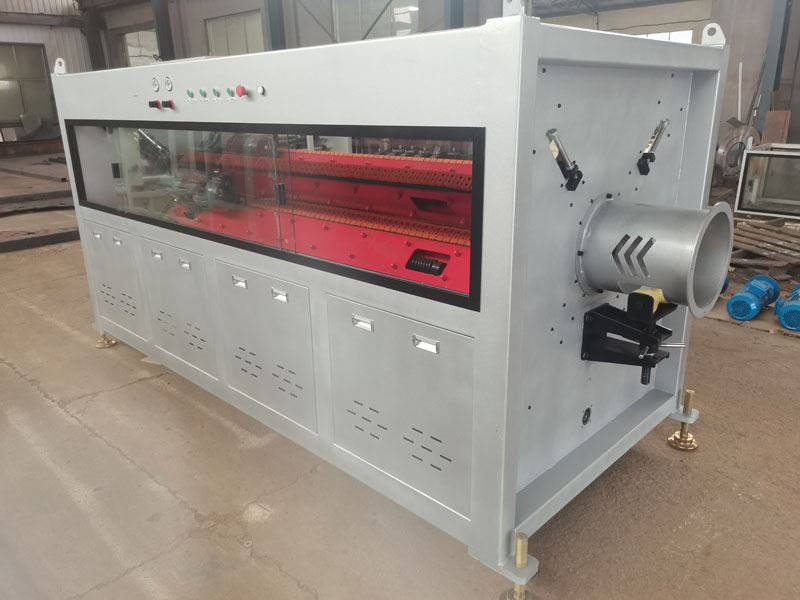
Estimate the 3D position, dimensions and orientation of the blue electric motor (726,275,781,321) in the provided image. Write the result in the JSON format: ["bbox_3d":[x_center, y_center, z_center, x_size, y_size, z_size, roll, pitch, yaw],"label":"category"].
[{"bbox_3d":[2.640,0.000,4.500,0.260,0.270,0.450,15,24,41],"label":"blue electric motor"}]

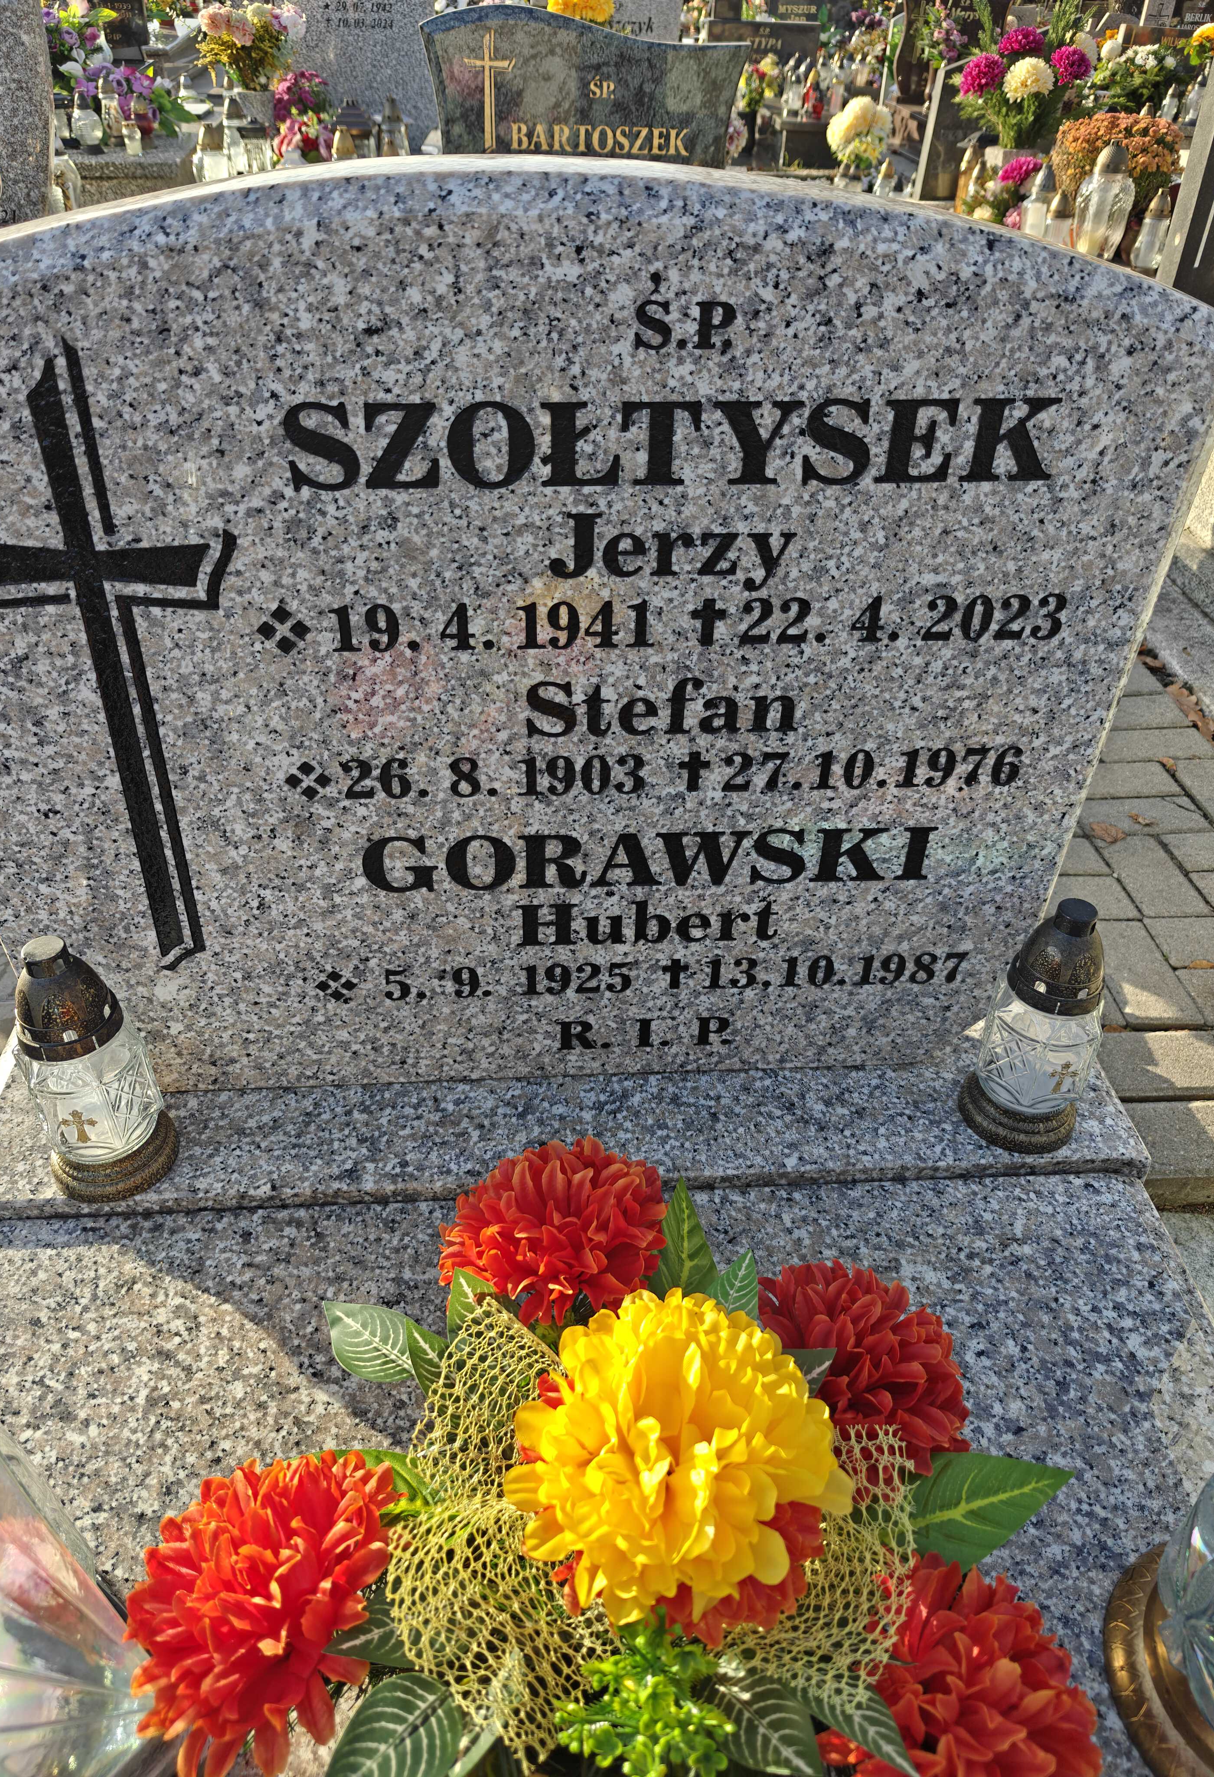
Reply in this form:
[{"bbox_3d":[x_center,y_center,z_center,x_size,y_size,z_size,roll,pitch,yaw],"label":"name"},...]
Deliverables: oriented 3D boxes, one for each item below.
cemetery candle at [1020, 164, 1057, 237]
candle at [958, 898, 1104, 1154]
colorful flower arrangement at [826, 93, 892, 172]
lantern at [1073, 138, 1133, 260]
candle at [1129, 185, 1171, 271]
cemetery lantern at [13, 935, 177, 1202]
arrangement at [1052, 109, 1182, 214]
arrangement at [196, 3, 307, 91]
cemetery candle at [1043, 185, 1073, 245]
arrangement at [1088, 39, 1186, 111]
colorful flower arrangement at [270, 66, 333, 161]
[{"bbox_3d":[1.263,-1.965,3.430,0.083,0.234,0.083,-1,37,-1],"label":"cemetery candle"},{"bbox_3d":[0.345,0.103,0.931,0.091,0.214,0.091,-8,38,-10],"label":"candle"},{"bbox_3d":[0.928,-2.784,4.353,0.226,0.240,0.226,-1,37,-1],"label":"colorful flower arrangement"},{"bbox_3d":[1.407,-1.935,3.329,0.140,0.297,0.140,-1,37,-1],"label":"lantern"},{"bbox_3d":[1.522,-1.826,3.279,0.084,0.203,0.084,-1,37,-1],"label":"candle"},{"bbox_3d":[-0.399,0.131,0.900,0.094,0.214,0.094,-3,37,-3],"label":"cemetery lantern"},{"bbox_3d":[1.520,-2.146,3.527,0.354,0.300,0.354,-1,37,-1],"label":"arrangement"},{"bbox_3d":[-1.214,-2.874,4.034,0.360,0.259,0.331,-1,37,-1],"label":"arrangement"},{"bbox_3d":[1.304,-1.907,3.387,0.070,0.180,0.070,-1,37,-1],"label":"cemetery candle"},{"bbox_3d":[2.497,-3.823,5.567,0.422,0.290,0.380,-1,37,-1],"label":"arrangement"},{"bbox_3d":[-1.057,-2.677,4.089,0.204,0.273,0.204,-1,37,-1],"label":"colorful flower arrangement"}]

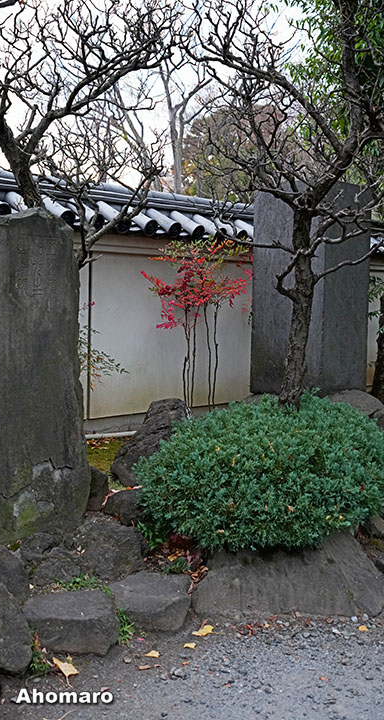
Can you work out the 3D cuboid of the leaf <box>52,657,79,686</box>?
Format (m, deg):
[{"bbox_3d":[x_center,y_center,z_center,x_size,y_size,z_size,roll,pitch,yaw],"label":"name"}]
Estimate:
[{"bbox_3d":[-0.437,1.075,2.900,0.085,0.030,0.120,-3,22,-6],"label":"leaf"}]

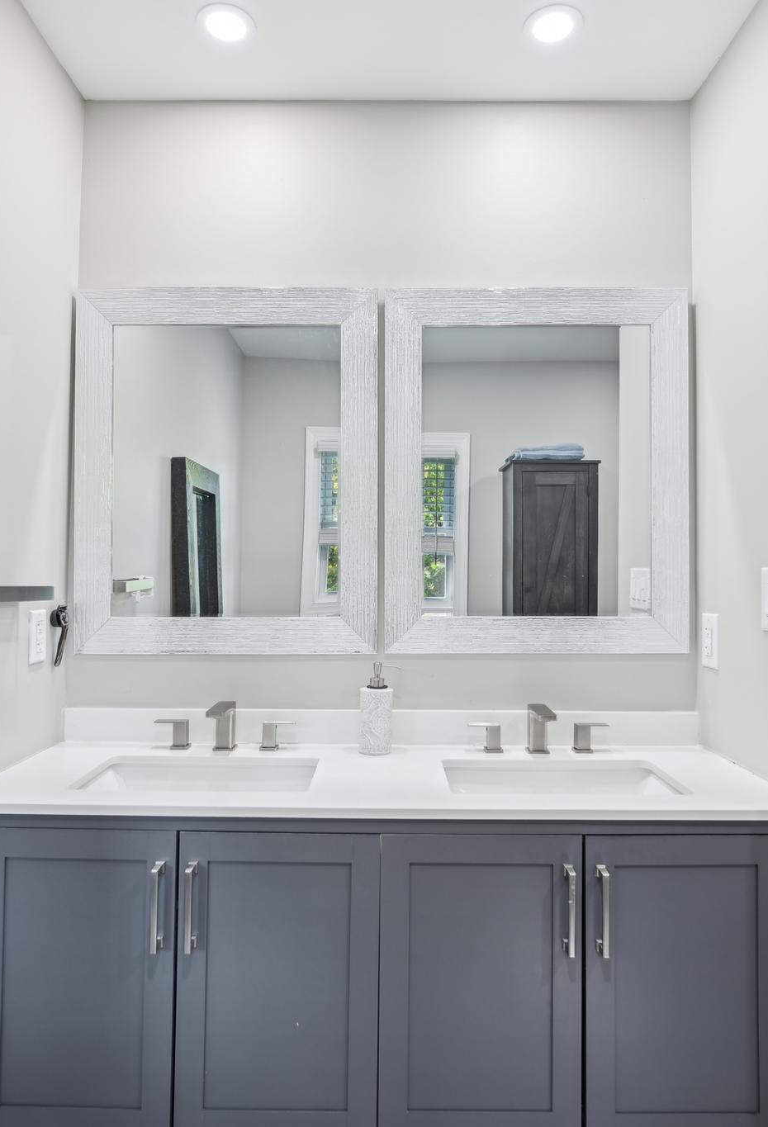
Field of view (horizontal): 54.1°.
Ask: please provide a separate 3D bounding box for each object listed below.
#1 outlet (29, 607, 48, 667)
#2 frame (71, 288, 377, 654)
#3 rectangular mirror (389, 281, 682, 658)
[{"bbox_3d":[-0.764,0.163,1.668,0.009,0.119,0.078,0,-1,0],"label":"outlet"},{"bbox_3d":[-0.374,-0.221,1.795,0.716,0.870,0.028,0,-1,0],"label":"frame"},{"bbox_3d":[0.364,-0.221,1.795,0.718,0.868,0.028,0,-1,0],"label":"rectangular mirror"}]

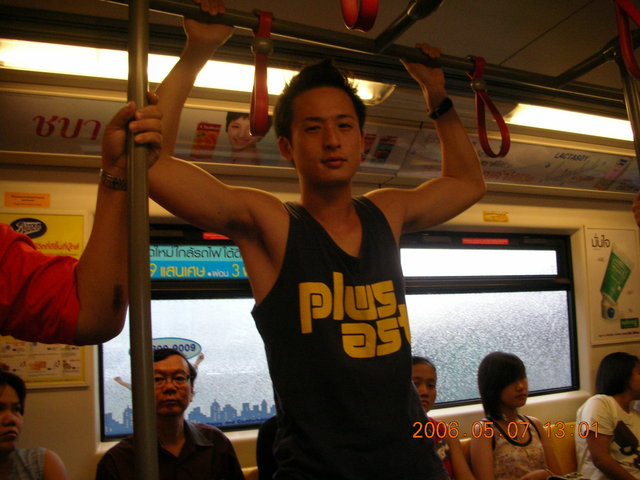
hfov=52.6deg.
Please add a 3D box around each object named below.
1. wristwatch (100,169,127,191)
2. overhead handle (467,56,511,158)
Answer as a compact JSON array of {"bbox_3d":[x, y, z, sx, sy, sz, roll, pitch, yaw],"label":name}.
[{"bbox_3d":[-0.382,-0.114,1.230,0.064,0.020,0.054,12,-6,-3],"label":"wristwatch"},{"bbox_3d":[0.441,-0.360,1.679,0.042,0.275,0.092,0,-11,-28],"label":"overhead handle"}]

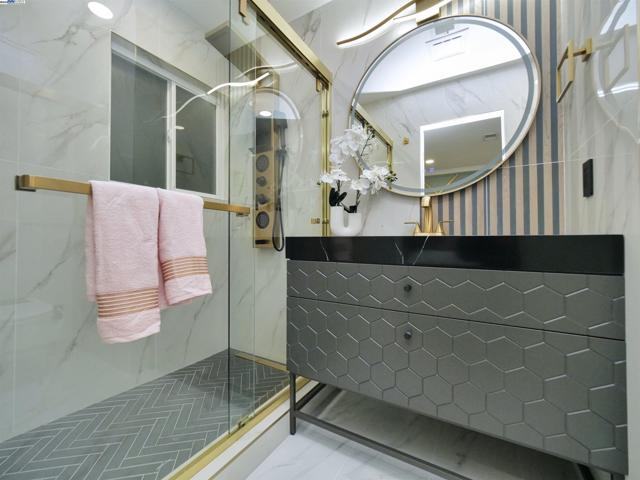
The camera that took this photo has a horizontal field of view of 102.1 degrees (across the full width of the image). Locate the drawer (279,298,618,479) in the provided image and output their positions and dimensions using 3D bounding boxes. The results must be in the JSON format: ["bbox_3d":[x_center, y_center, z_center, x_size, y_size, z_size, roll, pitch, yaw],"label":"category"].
[{"bbox_3d":[0.425,0.424,1.113,1.060,0.333,0.460,0,-1,31],"label":"drawer"}]

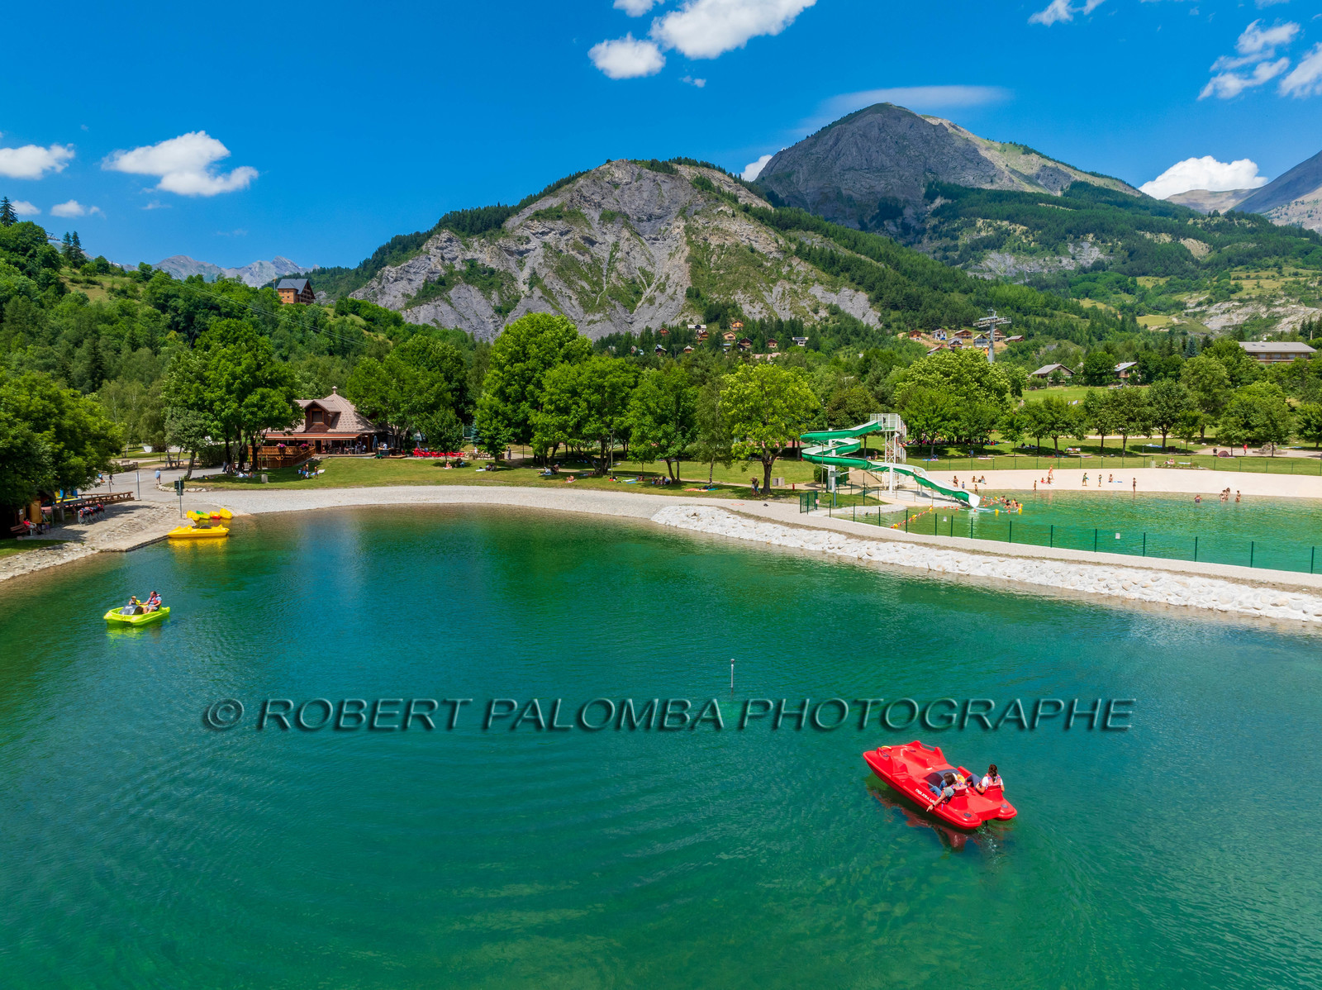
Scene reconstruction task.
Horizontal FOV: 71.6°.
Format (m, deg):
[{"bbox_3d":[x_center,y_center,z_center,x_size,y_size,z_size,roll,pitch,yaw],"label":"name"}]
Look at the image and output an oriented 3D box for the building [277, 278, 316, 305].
[{"bbox_3d":[-192.764,-106.945,485.000,15.200,14.300,13.800,1,5,11],"label":"building"}]

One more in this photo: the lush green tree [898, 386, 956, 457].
[{"bbox_3d":[37.453,-10.367,129.000,8.150,10.000,8.150,0,5,0],"label":"lush green tree"}]

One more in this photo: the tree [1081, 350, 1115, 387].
[{"bbox_3d":[148.289,-42.745,310.000,11.010,12.460,11.010,0,5,0],"label":"tree"}]

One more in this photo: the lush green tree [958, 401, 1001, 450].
[{"bbox_3d":[44.181,-9.457,126.699,6.000,7.195,5.800,0,5,0],"label":"lush green tree"}]

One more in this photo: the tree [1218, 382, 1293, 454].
[{"bbox_3d":[77.668,-9.898,119.591,9.840,9.680,9.650,0,5,0],"label":"tree"}]

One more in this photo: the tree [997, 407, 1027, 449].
[{"bbox_3d":[49.526,-9.021,129.000,4.360,6.860,4.360,0,5,0],"label":"tree"}]

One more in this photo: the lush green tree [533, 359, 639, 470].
[{"bbox_3d":[-8.844,-9.445,106.000,12.310,13.560,11.330,0,5,0],"label":"lush green tree"}]

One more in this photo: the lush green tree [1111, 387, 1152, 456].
[{"bbox_3d":[62.903,-9.769,122.613,5.670,9.310,5.550,0,5,0],"label":"lush green tree"}]

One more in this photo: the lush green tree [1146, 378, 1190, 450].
[{"bbox_3d":[71.424,-11.255,128.568,6.200,10.326,6.000,0,5,0],"label":"lush green tree"}]

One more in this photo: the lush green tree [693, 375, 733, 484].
[{"bbox_3d":[5.517,-6.421,94.528,4.900,11.274,4.800,0,5,0],"label":"lush green tree"}]

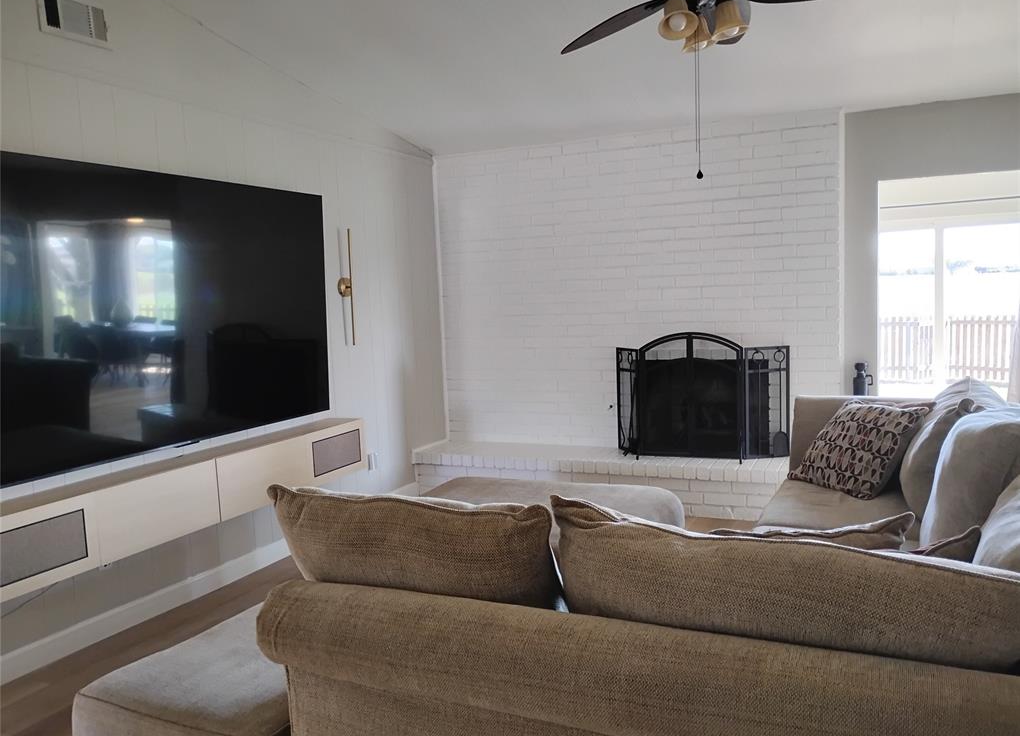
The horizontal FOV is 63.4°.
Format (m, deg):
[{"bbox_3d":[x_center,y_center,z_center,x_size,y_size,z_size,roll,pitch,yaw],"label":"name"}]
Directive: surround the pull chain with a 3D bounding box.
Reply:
[{"bbox_3d":[0.670,-0.923,2.927,0.026,0.500,0.023,0,6,26],"label":"pull chain"}]

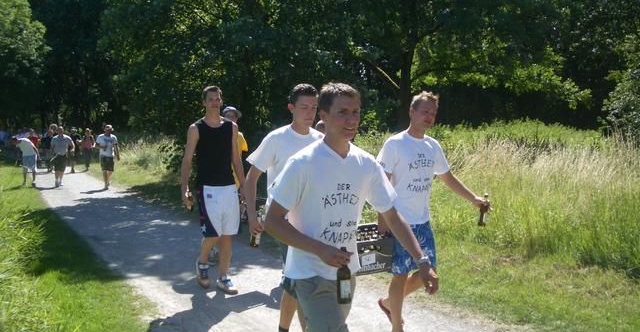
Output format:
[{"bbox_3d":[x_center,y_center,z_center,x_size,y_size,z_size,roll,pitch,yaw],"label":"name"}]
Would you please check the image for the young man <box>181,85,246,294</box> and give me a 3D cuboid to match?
[{"bbox_3d":[-0.992,0.210,6.030,0.590,1.870,0.450,-1,3,-22],"label":"young man"}]

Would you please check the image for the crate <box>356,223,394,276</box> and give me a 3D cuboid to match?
[{"bbox_3d":[0.300,0.596,4.620,0.400,0.265,0.300,-1,10,-20],"label":"crate"}]

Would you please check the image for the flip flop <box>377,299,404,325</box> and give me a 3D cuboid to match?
[{"bbox_3d":[0.536,1.098,4.850,0.100,0.060,0.280,-4,47,-52],"label":"flip flop"}]

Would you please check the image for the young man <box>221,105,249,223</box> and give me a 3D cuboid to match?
[{"bbox_3d":[-1.010,0.220,7.300,0.560,1.790,0.460,-1,3,-22],"label":"young man"}]

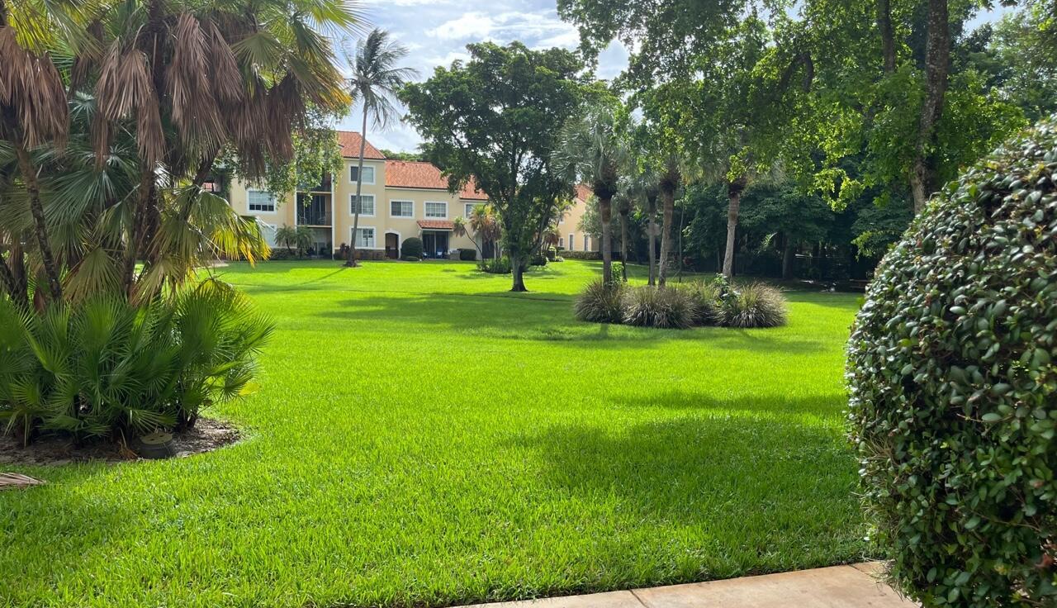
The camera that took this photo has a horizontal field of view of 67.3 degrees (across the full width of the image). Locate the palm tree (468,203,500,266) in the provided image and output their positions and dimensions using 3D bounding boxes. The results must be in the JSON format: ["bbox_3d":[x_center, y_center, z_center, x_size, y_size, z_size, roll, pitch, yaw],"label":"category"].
[{"bbox_3d":[-2.950,-4.700,54.000,2.300,4.400,2.300,0,4,0],"label":"palm tree"}]

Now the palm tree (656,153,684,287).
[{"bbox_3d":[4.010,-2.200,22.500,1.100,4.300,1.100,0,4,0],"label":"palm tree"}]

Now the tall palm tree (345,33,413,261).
[{"bbox_3d":[-10.400,-11.100,56.000,5.000,16.900,5.000,0,4,0],"label":"tall palm tree"}]

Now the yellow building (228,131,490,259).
[{"bbox_3d":[-15.600,-9.600,72.000,23.000,11.300,11.500,-1,4,-21],"label":"yellow building"}]

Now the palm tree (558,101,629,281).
[{"bbox_3d":[1.800,-2.800,22.000,2.200,5.600,2.200,0,4,0],"label":"palm tree"}]

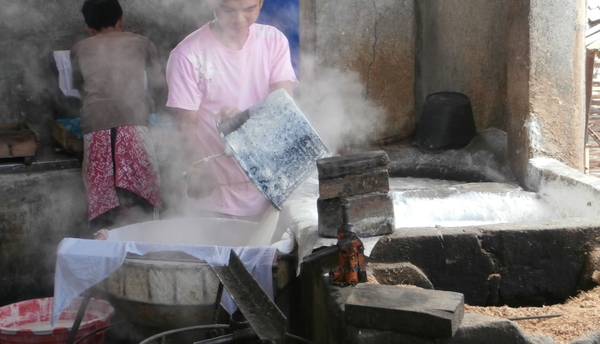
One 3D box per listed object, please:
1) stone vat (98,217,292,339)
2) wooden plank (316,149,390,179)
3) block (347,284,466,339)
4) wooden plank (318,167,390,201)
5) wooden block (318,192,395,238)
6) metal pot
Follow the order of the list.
[{"bbox_3d":[-0.301,0.323,3.380,0.560,0.290,0.560,-1,9,0],"label":"stone vat"},{"bbox_3d":[0.158,-0.026,3.480,0.203,0.046,0.105,-6,10,-10],"label":"wooden plank"},{"bbox_3d":[0.278,0.367,3.120,0.295,0.061,0.128,6,26,13],"label":"block"},{"bbox_3d":[0.159,0.033,3.480,0.198,0.061,0.110,-5,10,-10],"label":"wooden plank"},{"bbox_3d":[0.162,0.122,3.480,0.214,0.109,0.120,-2,10,-11],"label":"wooden block"},{"bbox_3d":[0.599,-0.210,4.850,0.250,0.200,0.250,-1,19,0],"label":"metal pot"}]

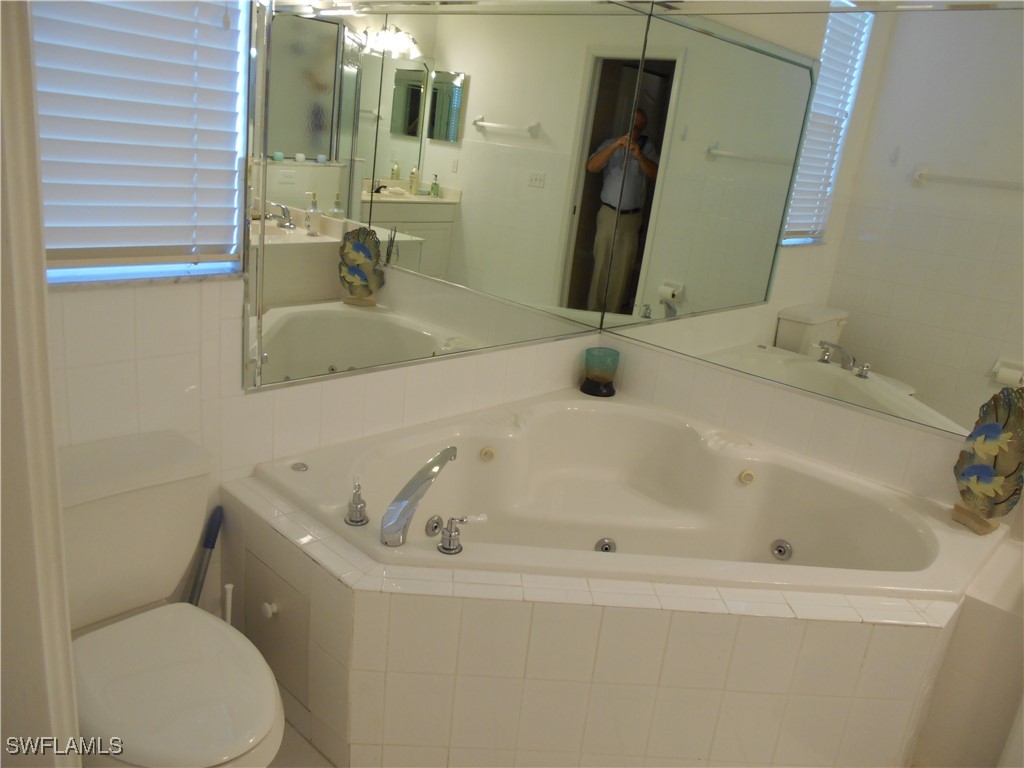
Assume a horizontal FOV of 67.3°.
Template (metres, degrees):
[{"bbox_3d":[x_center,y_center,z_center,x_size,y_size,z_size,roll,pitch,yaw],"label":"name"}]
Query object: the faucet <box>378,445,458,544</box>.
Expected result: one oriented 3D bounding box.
[{"bbox_3d":[-0.225,0.275,1.905,0.057,0.150,0.304,13,19,22],"label":"faucet"}]

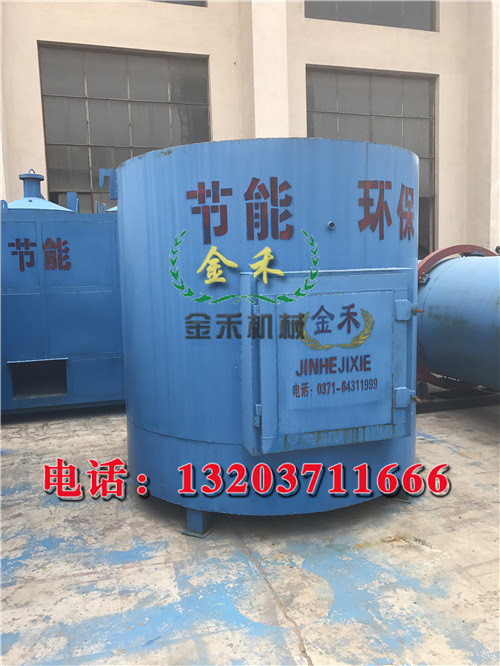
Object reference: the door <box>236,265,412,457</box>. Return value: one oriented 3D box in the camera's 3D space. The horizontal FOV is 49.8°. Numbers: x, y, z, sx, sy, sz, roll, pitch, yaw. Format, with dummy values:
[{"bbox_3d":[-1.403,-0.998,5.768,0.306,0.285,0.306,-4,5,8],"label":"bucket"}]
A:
[{"bbox_3d":[0.402,0.125,2.743,0.857,0.873,0.170,-3,6,-17],"label":"door"}]

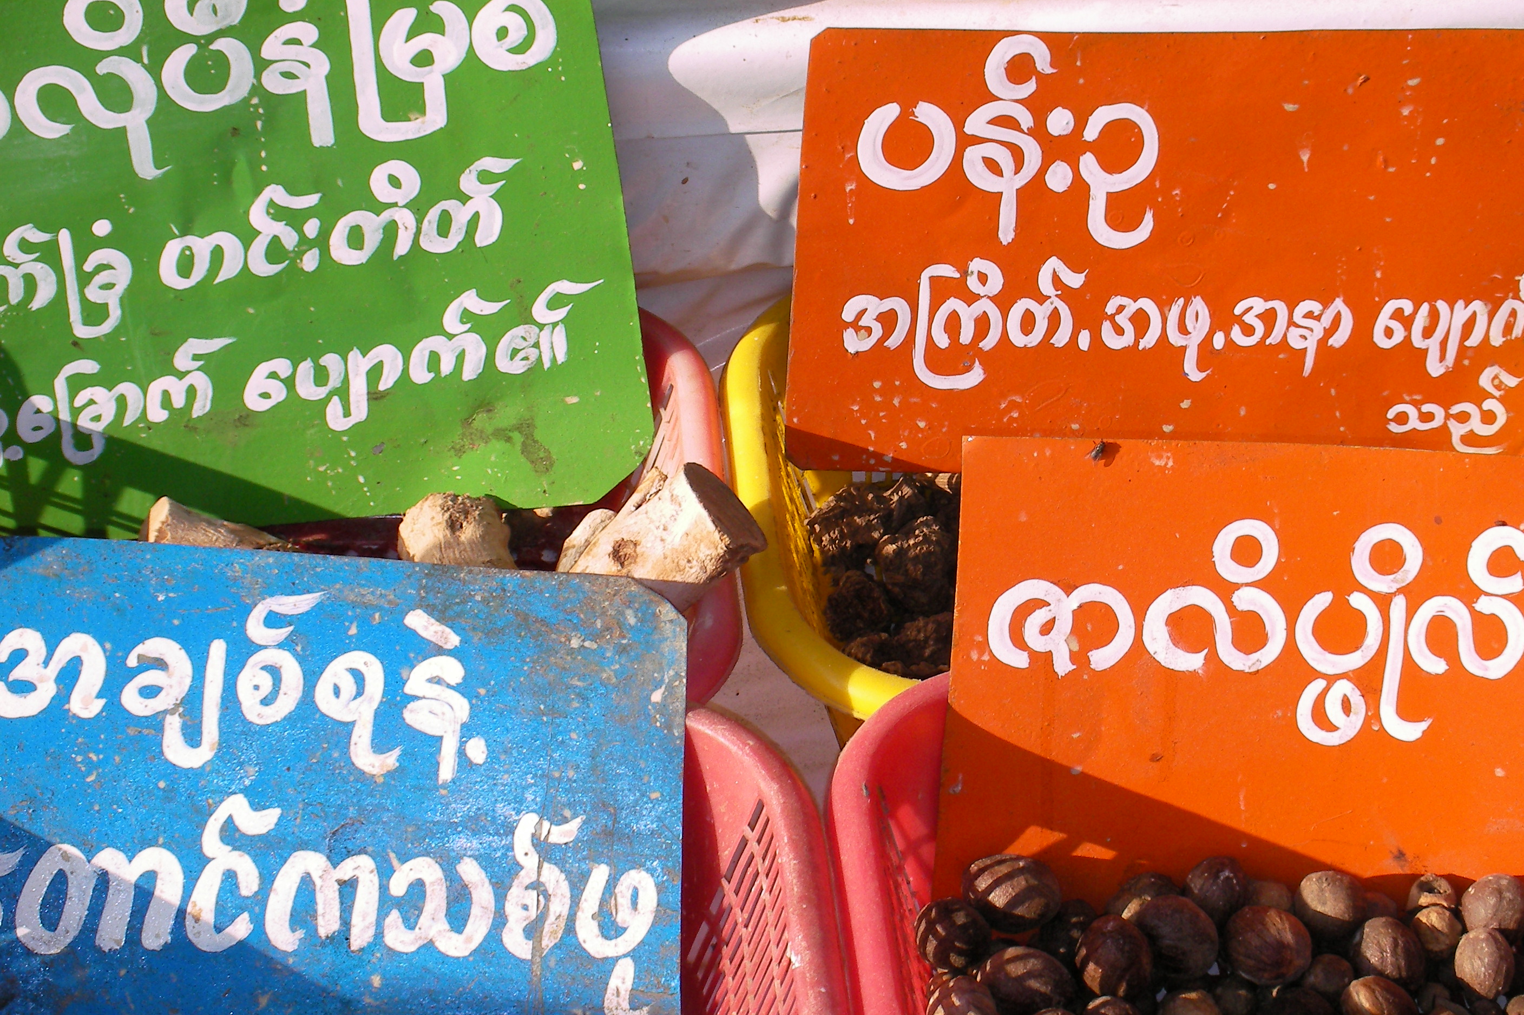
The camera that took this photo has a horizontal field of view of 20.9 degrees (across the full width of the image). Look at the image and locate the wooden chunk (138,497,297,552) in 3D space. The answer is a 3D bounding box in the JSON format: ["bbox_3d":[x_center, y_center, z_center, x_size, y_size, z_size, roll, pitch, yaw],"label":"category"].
[{"bbox_3d":[-0.180,0.011,1.370,0.055,0.030,0.030,13,42,-12],"label":"wooden chunk"}]

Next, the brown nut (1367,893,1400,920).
[{"bbox_3d":[0.192,0.127,1.291,0.016,0.016,0.017,0,46,0],"label":"brown nut"}]

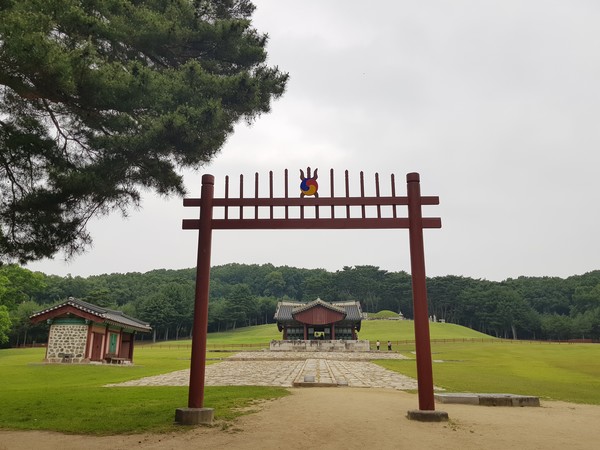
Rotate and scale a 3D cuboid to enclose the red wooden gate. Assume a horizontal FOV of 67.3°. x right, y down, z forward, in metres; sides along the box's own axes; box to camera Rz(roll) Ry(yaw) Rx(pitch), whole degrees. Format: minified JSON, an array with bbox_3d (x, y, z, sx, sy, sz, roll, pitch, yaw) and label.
[{"bbox_3d":[0.242,1.234,9.749,5.780,5.250,0.380,0,-14,2],"label":"red wooden gate"}]

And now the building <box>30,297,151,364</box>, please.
[{"bbox_3d":[-16.271,8.533,35.852,5.300,4.350,9.900,1,-14,-1],"label":"building"}]

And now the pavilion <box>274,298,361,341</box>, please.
[{"bbox_3d":[3.350,16.525,78.352,15.000,7.000,15.300,0,-14,2],"label":"pavilion"}]

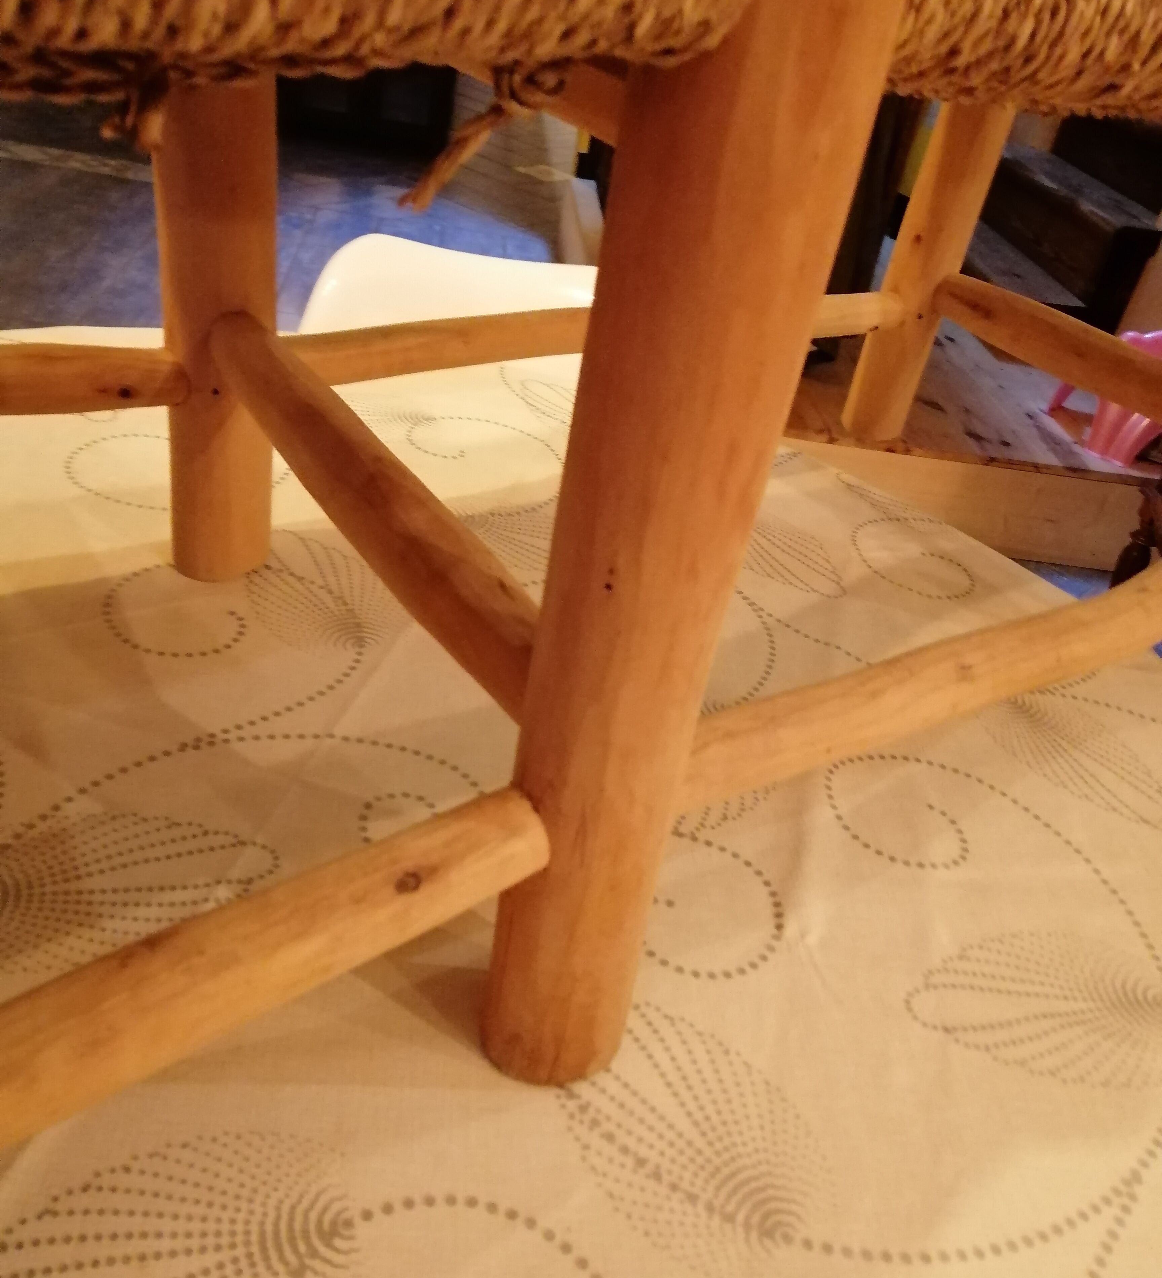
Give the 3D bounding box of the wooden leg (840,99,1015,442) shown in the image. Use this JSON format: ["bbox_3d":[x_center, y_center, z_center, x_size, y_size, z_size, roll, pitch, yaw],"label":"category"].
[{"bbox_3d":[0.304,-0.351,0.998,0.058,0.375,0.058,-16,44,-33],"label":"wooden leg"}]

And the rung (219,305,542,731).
[{"bbox_3d":[-0.100,-0.064,0.550,0.040,0.040,0.360,-15,42,-32],"label":"rung"}]

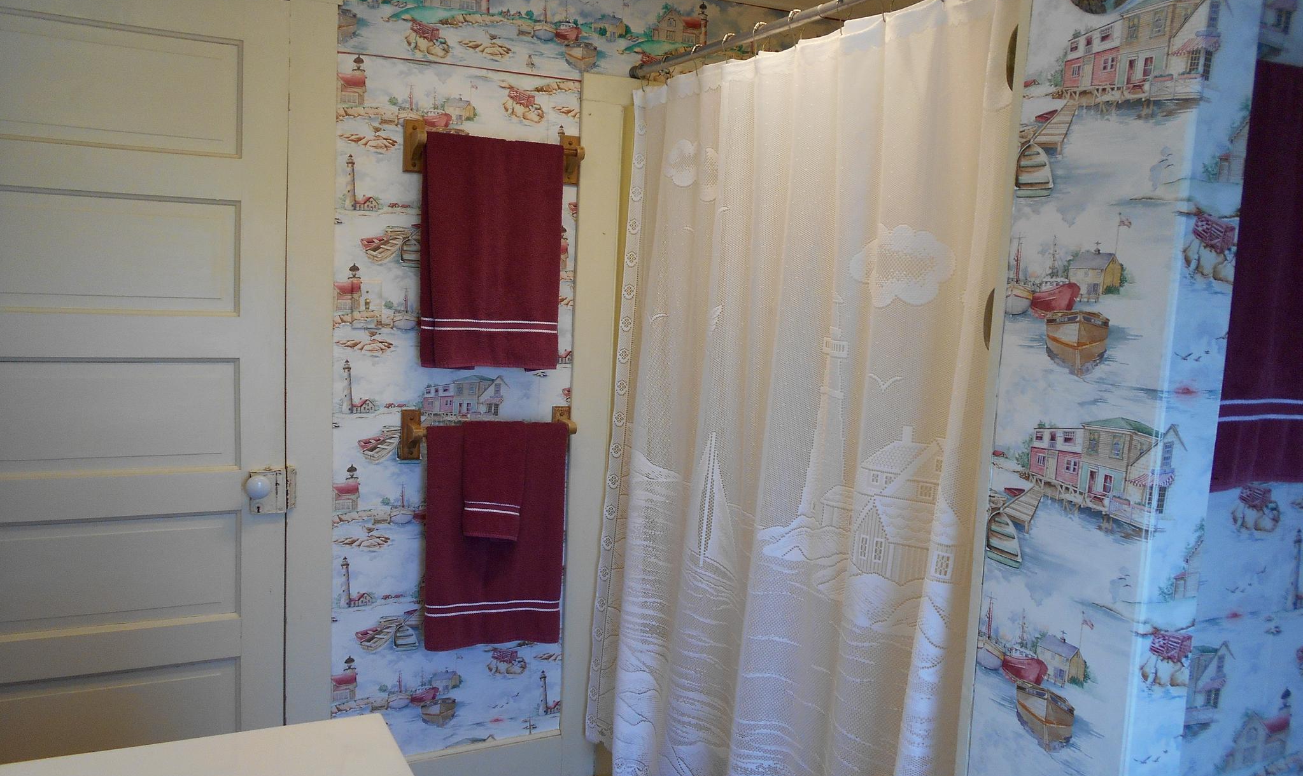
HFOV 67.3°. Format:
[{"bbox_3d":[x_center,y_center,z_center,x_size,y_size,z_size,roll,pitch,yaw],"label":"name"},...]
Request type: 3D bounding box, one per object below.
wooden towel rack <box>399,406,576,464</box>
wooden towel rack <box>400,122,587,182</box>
[{"bbox_3d":[-0.403,0.119,2.503,0.457,0.122,0.082,-1,7,-27],"label":"wooden towel rack"},{"bbox_3d":[-0.373,-0.586,2.427,0.457,0.121,0.082,-1,7,-27],"label":"wooden towel rack"}]

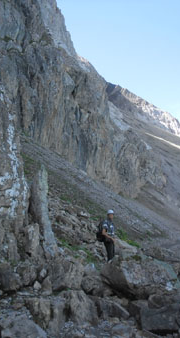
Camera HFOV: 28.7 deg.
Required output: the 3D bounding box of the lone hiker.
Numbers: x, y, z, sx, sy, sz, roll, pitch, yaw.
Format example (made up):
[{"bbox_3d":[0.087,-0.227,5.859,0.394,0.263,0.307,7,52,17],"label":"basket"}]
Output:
[{"bbox_3d":[0.608,2.175,11.350,0.420,1.710,0.520,-7,-12,38],"label":"lone hiker"}]

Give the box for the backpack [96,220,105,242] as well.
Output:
[{"bbox_3d":[0.396,2.047,11.500,0.300,0.600,0.340,-7,-12,38],"label":"backpack"}]

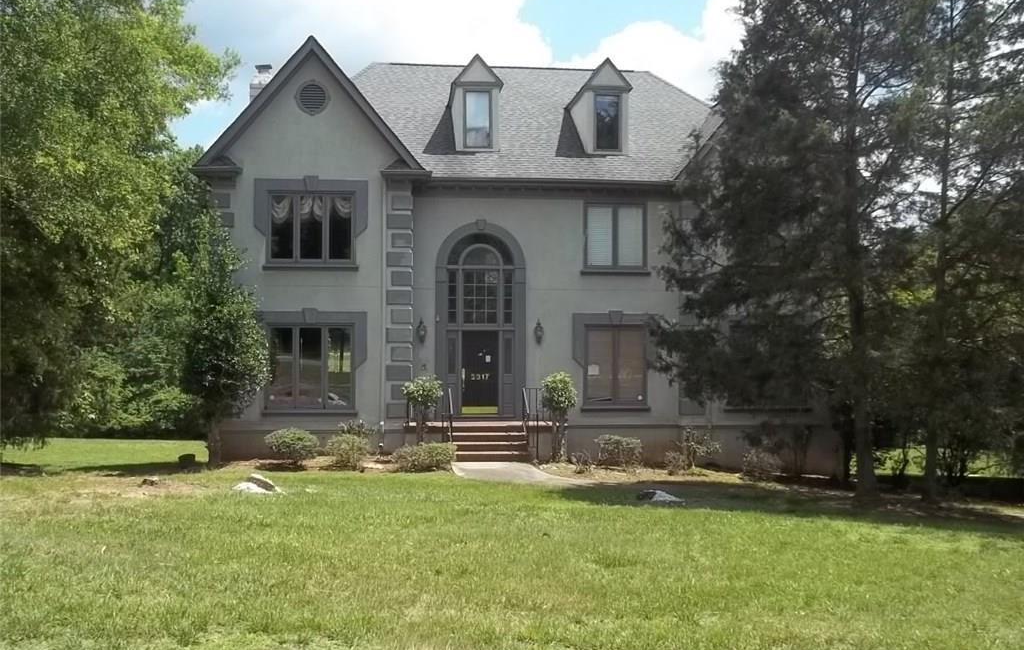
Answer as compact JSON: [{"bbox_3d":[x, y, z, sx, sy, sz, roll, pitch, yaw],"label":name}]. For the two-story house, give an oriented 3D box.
[{"bbox_3d":[0.020,-2.233,29.497,15.957,11.250,12.800,0,0,-5],"label":"two-story house"}]

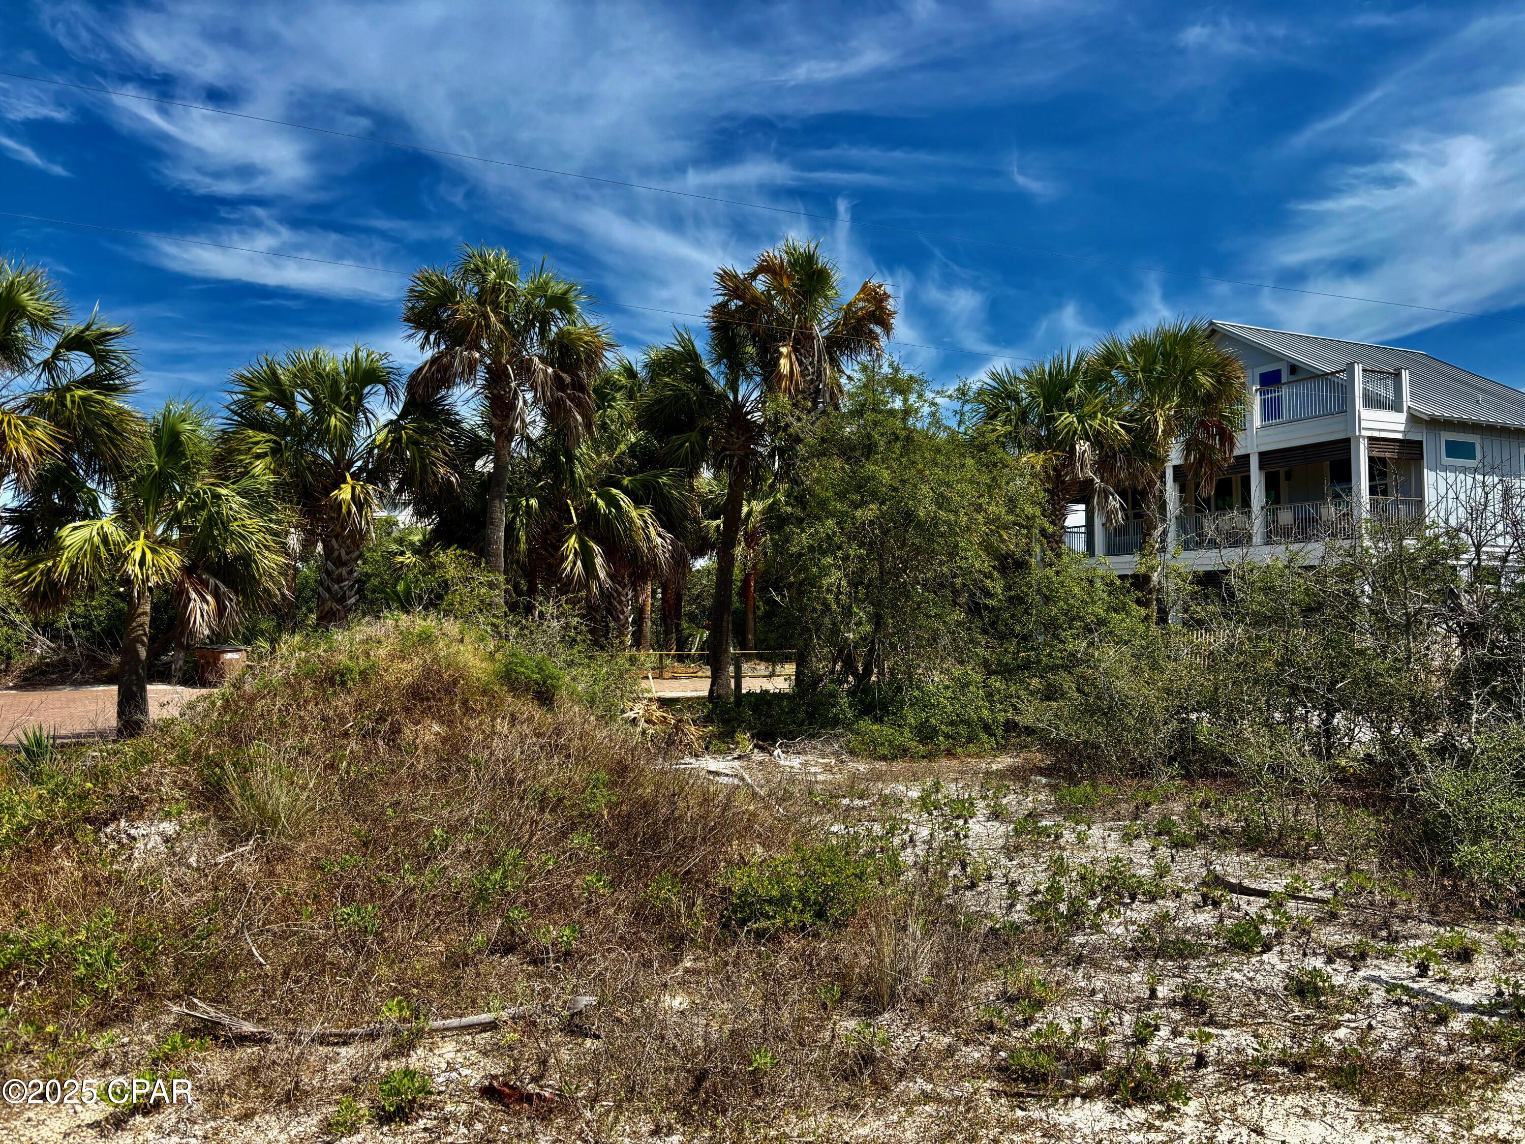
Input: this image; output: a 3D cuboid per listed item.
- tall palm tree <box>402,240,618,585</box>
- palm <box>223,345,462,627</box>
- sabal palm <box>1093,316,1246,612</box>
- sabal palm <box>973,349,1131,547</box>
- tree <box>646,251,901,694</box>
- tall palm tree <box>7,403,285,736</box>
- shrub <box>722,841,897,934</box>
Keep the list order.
[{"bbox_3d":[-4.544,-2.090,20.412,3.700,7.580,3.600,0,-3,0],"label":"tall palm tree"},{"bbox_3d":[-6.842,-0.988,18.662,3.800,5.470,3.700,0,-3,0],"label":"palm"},{"bbox_3d":[9.618,-2.029,27.116,3.600,8.130,3.500,0,-3,0],"label":"sabal palm"},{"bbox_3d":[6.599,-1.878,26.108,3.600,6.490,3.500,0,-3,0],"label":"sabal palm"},{"bbox_3d":[0.191,-2.055,22.913,4.700,9.240,4.000,0,-3,0],"label":"tree"},{"bbox_3d":[-9.161,-0.060,17.019,4.050,4.930,3.900,0,-3,0],"label":"tall palm tree"},{"bbox_3d":[0.239,1.672,6.132,0.950,0.440,0.800,0,-3,0],"label":"shrub"}]

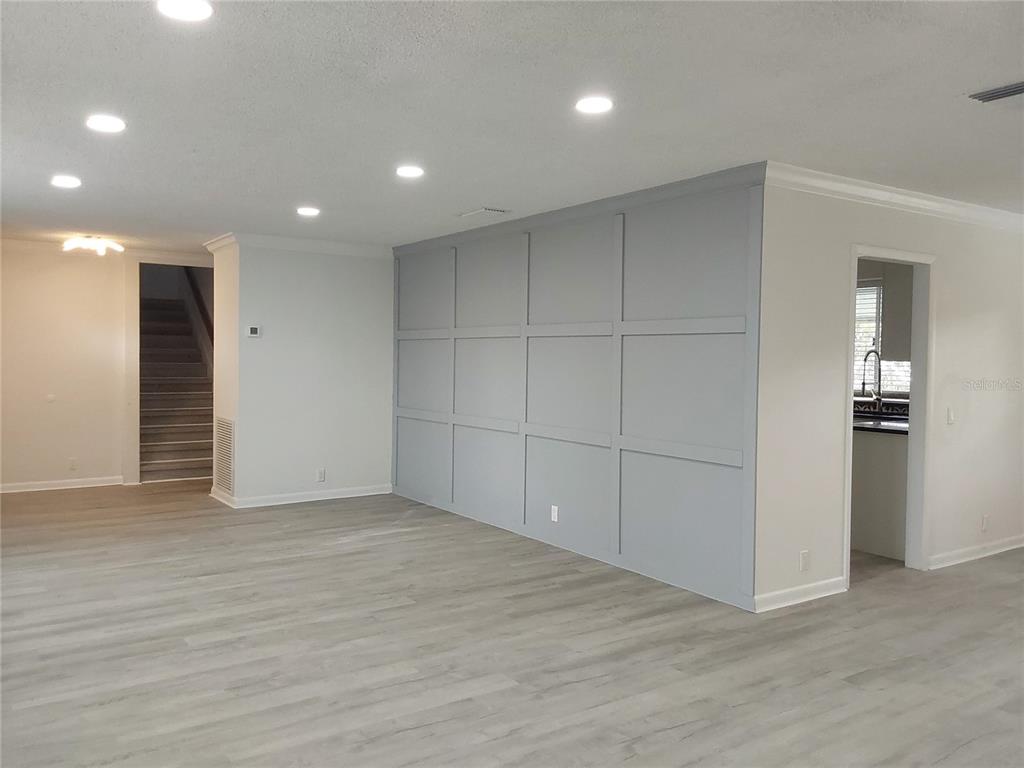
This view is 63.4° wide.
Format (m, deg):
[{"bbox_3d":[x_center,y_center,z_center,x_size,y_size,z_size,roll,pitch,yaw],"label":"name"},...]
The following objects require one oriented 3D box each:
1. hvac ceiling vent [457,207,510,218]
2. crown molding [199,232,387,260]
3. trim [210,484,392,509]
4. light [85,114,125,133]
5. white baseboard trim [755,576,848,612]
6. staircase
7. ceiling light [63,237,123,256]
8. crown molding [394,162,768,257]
[{"bbox_3d":[-0.213,-1.250,6.135,0.220,0.020,0.360,-1,2,-34],"label":"hvac ceiling vent"},{"bbox_3d":[-2.059,-1.295,8.135,1.586,0.109,0.971,-1,2,-34],"label":"crown molding"},{"bbox_3d":[-2.065,1.046,8.221,1.547,0.085,0.877,-1,2,-34],"label":"trim"},{"bbox_3d":[-1.868,-1.185,3.817,0.170,0.025,0.170,-1,2,-34],"label":"light"},{"bbox_3d":[1.669,1.208,4.764,0.835,0.085,0.017,-1,2,-34],"label":"white baseboard trim"},{"bbox_3d":[-4.311,-0.068,10.250,1.050,2.120,2.980,-1,2,-34],"label":"staircase"},{"bbox_3d":[-3.810,-1.253,7.524,0.520,0.190,0.520,-1,2,-34],"label":"ceiling light"},{"bbox_3d":[0.090,-1.208,6.304,0.056,0.109,4.579,-1,2,-34],"label":"crown molding"}]

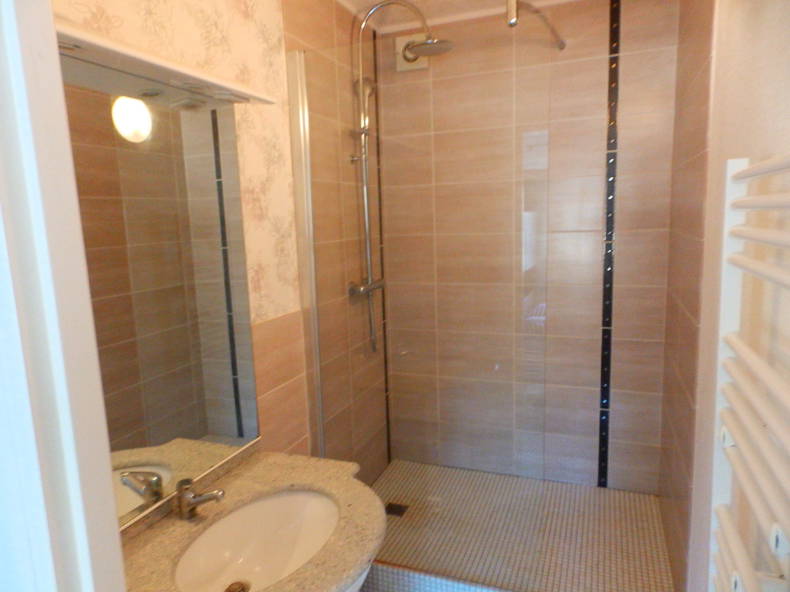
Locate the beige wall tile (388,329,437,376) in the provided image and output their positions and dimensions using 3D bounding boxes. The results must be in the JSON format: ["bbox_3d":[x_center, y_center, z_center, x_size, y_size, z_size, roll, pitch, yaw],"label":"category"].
[{"bbox_3d":[0.096,0.308,2.720,0.287,0.250,0.010,1,9,20],"label":"beige wall tile"}]

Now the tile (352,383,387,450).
[{"bbox_3d":[-0.133,0.595,2.548,0.010,0.250,0.400,1,9,20],"label":"tile"}]

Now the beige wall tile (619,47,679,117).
[{"bbox_3d":[1.073,-0.911,2.139,0.221,0.250,0.015,1,9,20],"label":"beige wall tile"}]

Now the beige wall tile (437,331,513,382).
[{"bbox_3d":[0.419,0.315,2.605,0.396,0.251,0.010,1,9,20],"label":"beige wall tile"}]

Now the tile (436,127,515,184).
[{"bbox_3d":[0.379,-0.676,2.433,0.395,0.250,0.015,1,9,20],"label":"tile"}]

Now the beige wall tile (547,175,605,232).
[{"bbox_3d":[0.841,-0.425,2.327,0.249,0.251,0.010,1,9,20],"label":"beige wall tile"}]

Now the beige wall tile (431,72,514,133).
[{"bbox_3d":[0.374,-0.933,2.421,0.396,0.251,0.010,1,9,20],"label":"beige wall tile"}]

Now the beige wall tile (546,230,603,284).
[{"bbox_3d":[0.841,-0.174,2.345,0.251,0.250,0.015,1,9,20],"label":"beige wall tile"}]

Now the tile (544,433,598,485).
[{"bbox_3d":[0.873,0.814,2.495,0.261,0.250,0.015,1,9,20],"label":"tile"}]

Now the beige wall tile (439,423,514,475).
[{"bbox_3d":[0.433,0.806,2.655,0.395,0.250,0.015,1,9,20],"label":"beige wall tile"}]

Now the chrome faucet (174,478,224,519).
[{"bbox_3d":[-0.483,0.512,1.257,0.140,0.095,0.046,1,9,20],"label":"chrome faucet"}]

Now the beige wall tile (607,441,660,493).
[{"bbox_3d":[1.144,0.827,2.415,0.220,0.248,0.010,1,9,20],"label":"beige wall tile"}]

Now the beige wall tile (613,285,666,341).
[{"bbox_3d":[1.117,0.079,2.301,0.218,0.250,0.010,1,9,20],"label":"beige wall tile"}]

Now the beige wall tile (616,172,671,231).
[{"bbox_3d":[1.100,-0.420,2.231,0.220,0.251,0.010,1,9,20],"label":"beige wall tile"}]

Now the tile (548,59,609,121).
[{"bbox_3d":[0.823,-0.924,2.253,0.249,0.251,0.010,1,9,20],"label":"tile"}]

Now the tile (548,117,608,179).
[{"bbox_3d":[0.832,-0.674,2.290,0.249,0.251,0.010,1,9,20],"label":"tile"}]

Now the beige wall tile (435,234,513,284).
[{"bbox_3d":[0.402,-0.184,2.528,0.398,0.250,0.010,1,9,20],"label":"beige wall tile"}]

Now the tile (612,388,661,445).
[{"bbox_3d":[1.133,0.577,2.373,0.218,0.250,0.010,1,9,20],"label":"tile"}]

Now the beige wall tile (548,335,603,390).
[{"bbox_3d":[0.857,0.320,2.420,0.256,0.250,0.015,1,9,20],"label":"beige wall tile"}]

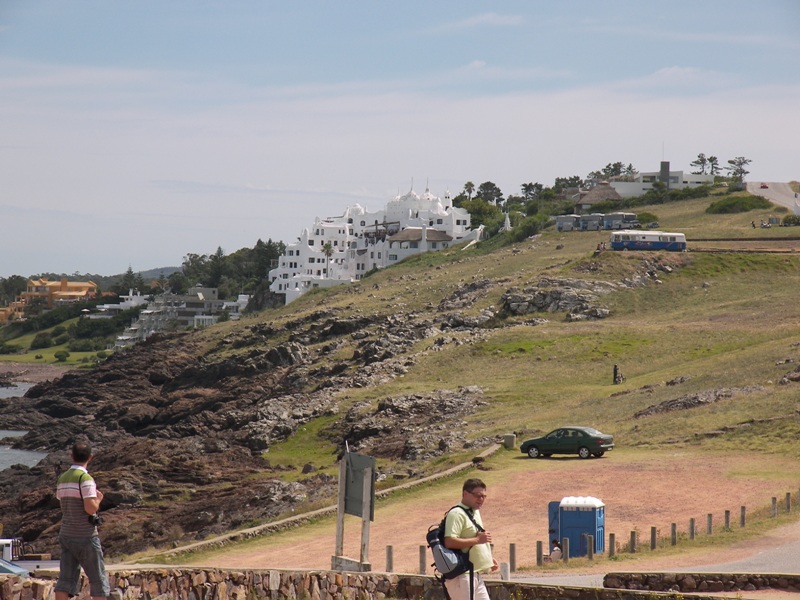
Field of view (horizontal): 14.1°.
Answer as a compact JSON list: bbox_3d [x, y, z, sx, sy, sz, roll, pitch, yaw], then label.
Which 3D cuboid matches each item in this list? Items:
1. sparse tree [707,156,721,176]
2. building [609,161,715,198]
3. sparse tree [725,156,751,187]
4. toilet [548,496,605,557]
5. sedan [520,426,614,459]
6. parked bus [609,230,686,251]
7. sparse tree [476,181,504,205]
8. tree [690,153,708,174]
[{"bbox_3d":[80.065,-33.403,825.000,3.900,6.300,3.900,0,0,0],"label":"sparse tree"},{"bbox_3d":[64.658,-29.671,800.000,25.500,9.200,14.000,0,0,0],"label":"building"},{"bbox_3d":[82.650,-31.131,790.000,6.900,8.000,6.500,0,0,0],"label":"sparse tree"},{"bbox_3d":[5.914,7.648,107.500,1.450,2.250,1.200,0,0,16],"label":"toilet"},{"bbox_3d":[7.727,6.553,149.000,4.380,1.420,1.710,0,0,28],"label":"sedan"},{"bbox_3d":[36.747,-8.753,480.000,10.800,3.200,2.500,0,0,-6],"label":"parked bus"},{"bbox_3d":[23.496,-27.130,840.000,7.200,8.000,7.000,0,0,0],"label":"sparse tree"},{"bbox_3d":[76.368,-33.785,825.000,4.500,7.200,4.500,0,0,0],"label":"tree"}]

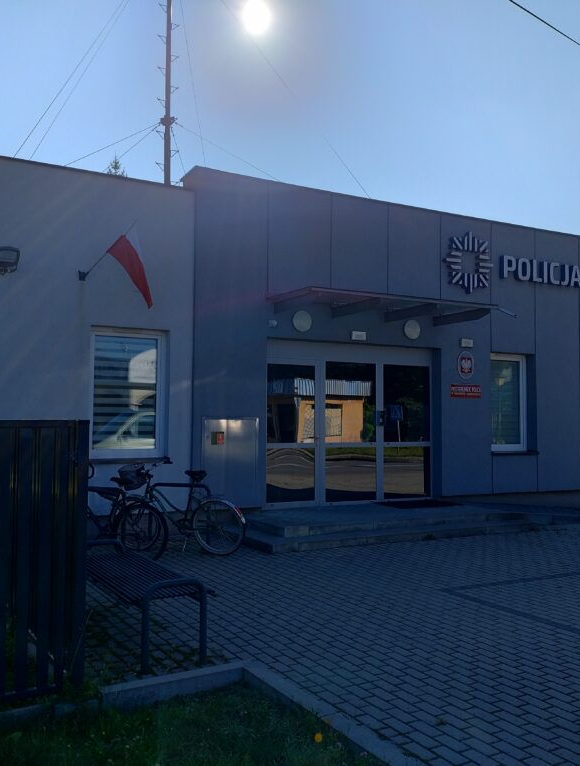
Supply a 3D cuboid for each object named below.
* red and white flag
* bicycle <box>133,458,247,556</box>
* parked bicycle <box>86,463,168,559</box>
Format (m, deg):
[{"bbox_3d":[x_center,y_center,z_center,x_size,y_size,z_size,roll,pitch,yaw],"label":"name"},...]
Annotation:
[{"bbox_3d":[-1.949,-1.419,9.000,0.600,1.000,0.250,-1,-3,25],"label":"red and white flag"},{"bbox_3d":[-1.278,1.472,8.691,1.740,1.050,0.580,0,-3,18],"label":"bicycle"},{"bbox_3d":[-2.100,1.431,8.132,1.740,1.050,0.600,0,-3,17],"label":"parked bicycle"}]

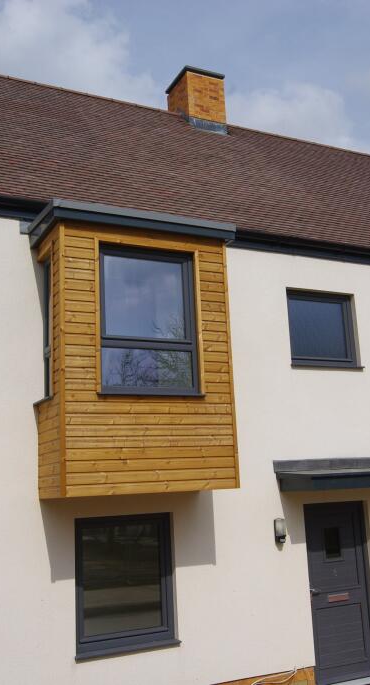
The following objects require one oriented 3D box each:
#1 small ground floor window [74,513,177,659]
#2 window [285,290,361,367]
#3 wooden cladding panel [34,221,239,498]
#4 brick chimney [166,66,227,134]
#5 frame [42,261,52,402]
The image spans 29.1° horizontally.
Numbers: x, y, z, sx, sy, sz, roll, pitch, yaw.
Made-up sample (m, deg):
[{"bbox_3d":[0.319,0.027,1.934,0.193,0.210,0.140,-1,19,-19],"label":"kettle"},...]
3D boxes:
[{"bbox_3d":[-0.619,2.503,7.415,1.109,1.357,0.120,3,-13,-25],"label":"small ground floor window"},{"bbox_3d":[1.775,-0.158,9.218,1.093,1.015,0.120,3,-13,-25],"label":"window"},{"bbox_3d":[-0.514,0.243,7.474,1.860,2.639,0.819,3,-13,-25],"label":"wooden cladding panel"},{"bbox_3d":[0.237,-4.444,13.742,0.830,1.240,0.899,3,-13,-25],"label":"brick chimney"},{"bbox_3d":[-1.366,-0.176,7.345,0.100,1.522,0.493,3,-13,-25],"label":"frame"}]

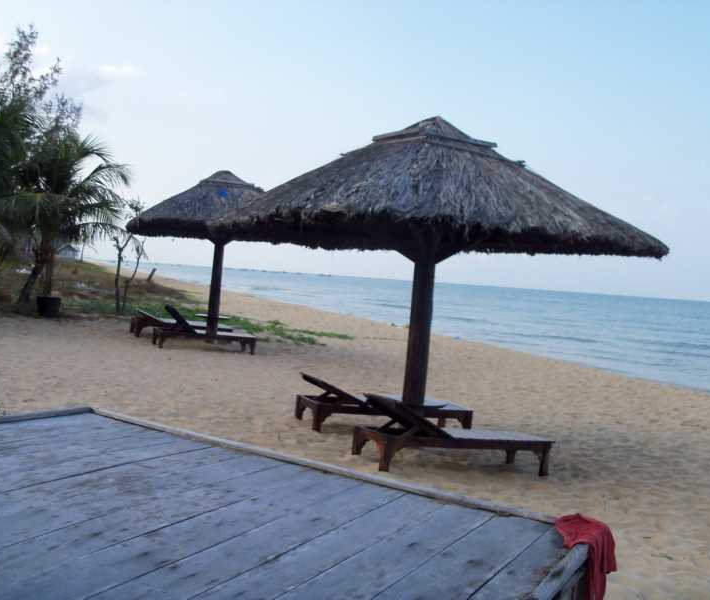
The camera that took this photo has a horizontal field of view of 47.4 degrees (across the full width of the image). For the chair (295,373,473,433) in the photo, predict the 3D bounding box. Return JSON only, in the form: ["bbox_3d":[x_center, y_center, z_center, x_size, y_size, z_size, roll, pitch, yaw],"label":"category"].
[{"bbox_3d":[0.394,1.250,9.530,2.000,0.588,0.640,6,0,-23],"label":"chair"}]

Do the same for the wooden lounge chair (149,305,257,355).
[{"bbox_3d":[-3.052,0.603,16.684,2.000,0.826,0.640,5,3,-30],"label":"wooden lounge chair"}]

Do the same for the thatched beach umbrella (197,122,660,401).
[{"bbox_3d":[0.733,-0.215,8.850,3.550,3.576,3.550,3,2,-31],"label":"thatched beach umbrella"}]

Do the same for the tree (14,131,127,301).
[{"bbox_3d":[-7.886,-2.295,22.500,3.300,4.600,3.300,4,2,0],"label":"tree"}]

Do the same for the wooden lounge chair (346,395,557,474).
[{"bbox_3d":[1.039,1.354,8.109,2.000,0.625,0.640,7,-2,-27],"label":"wooden lounge chair"}]

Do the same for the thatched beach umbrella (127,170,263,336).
[{"bbox_3d":[-2.948,-0.909,17.348,3.350,3.743,3.350,3,2,-37],"label":"thatched beach umbrella"}]

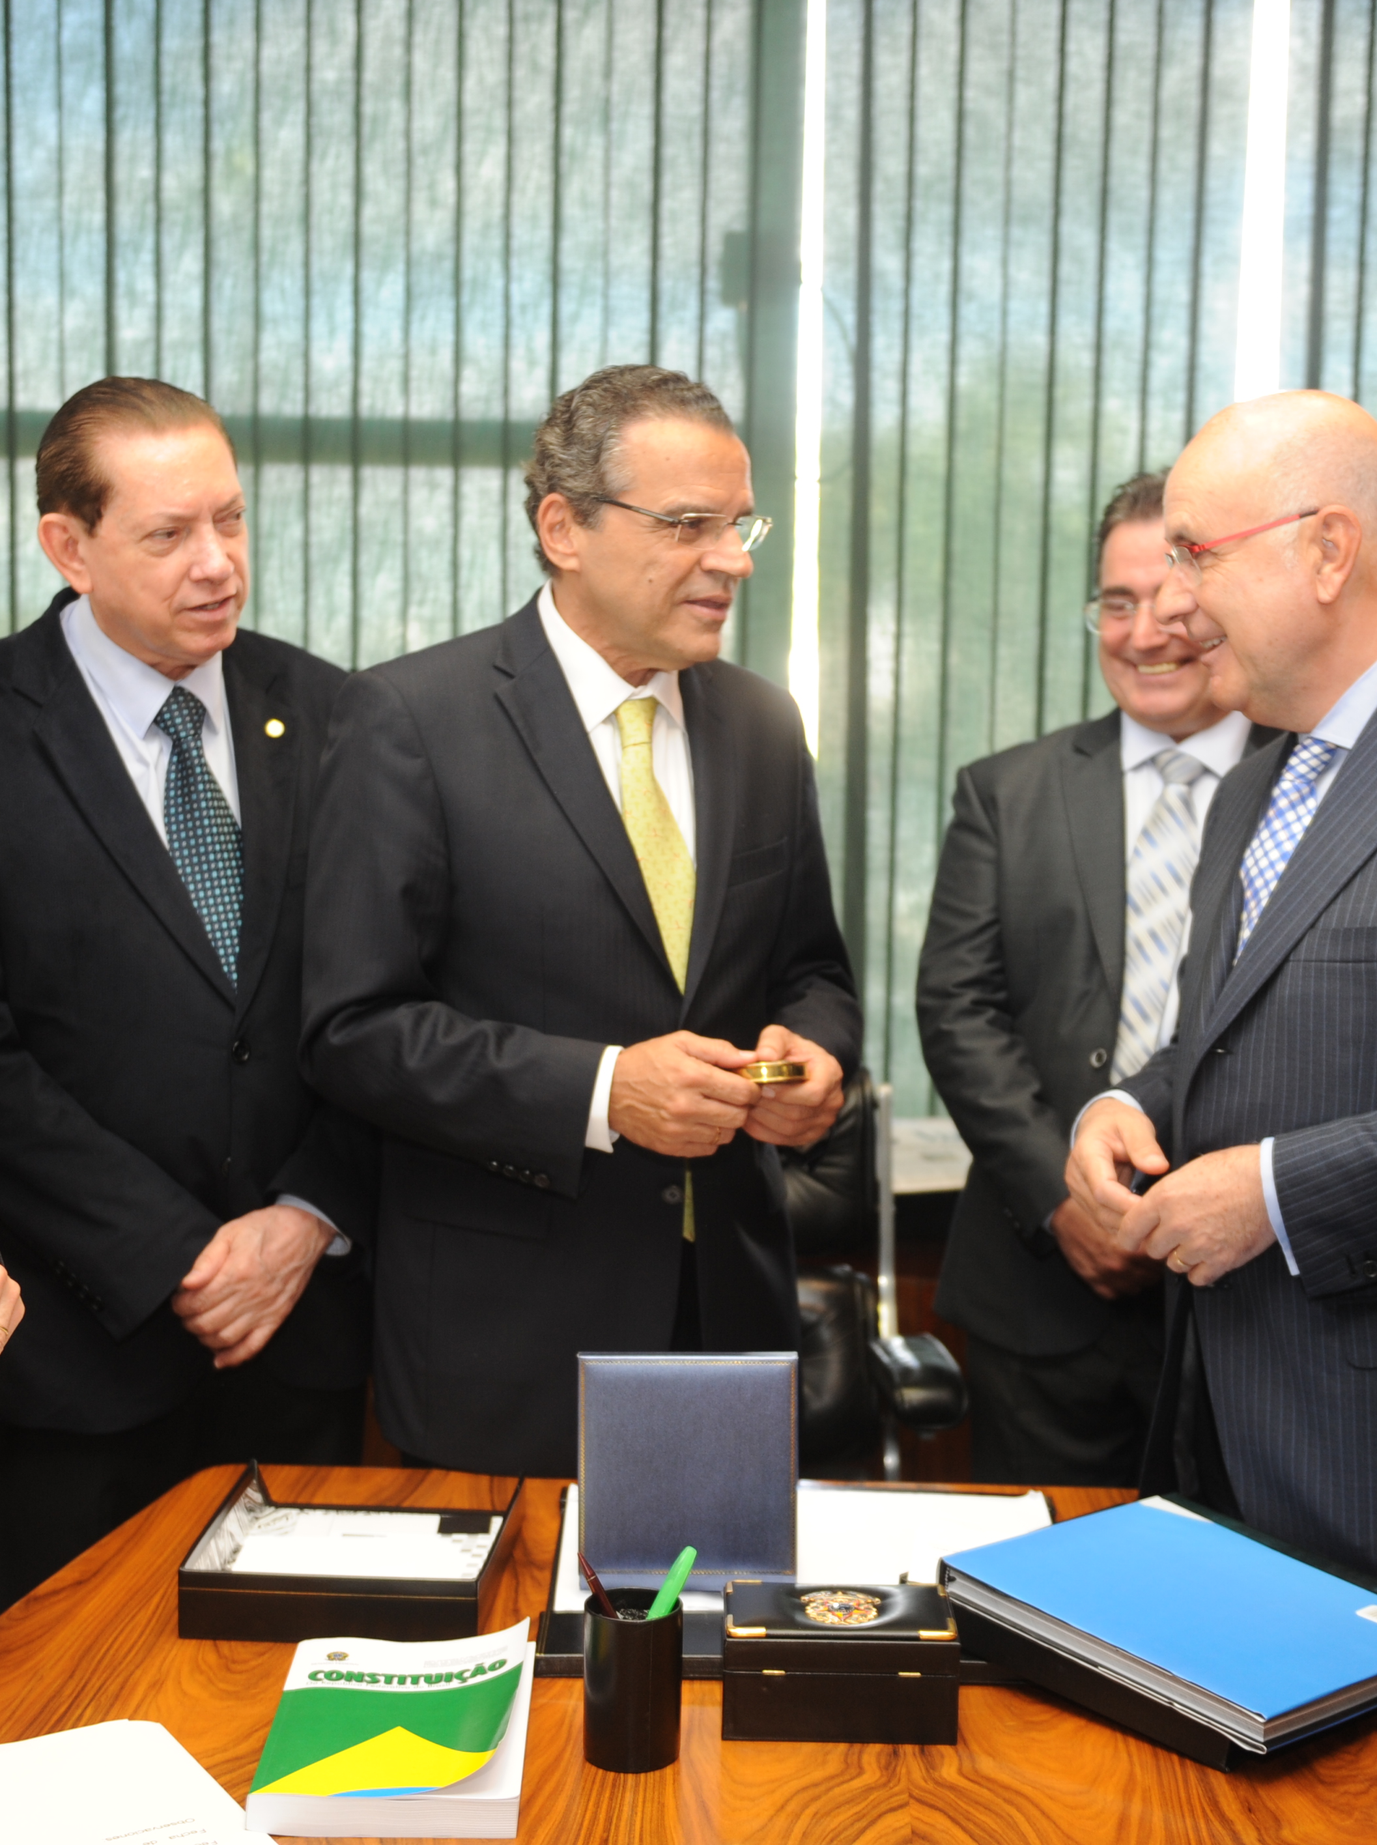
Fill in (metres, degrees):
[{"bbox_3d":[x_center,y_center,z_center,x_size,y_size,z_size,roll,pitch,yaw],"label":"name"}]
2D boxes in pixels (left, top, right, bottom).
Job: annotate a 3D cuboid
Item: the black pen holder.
[{"bbox_3d":[-0.035,0.484,1.671,0.062,0.098,0.062,1,7,0],"label":"black pen holder"}]

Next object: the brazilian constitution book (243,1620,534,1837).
[{"bbox_3d":[-0.183,0.515,1.673,0.162,0.031,0.236,1,7,-1],"label":"brazilian constitution book"}]

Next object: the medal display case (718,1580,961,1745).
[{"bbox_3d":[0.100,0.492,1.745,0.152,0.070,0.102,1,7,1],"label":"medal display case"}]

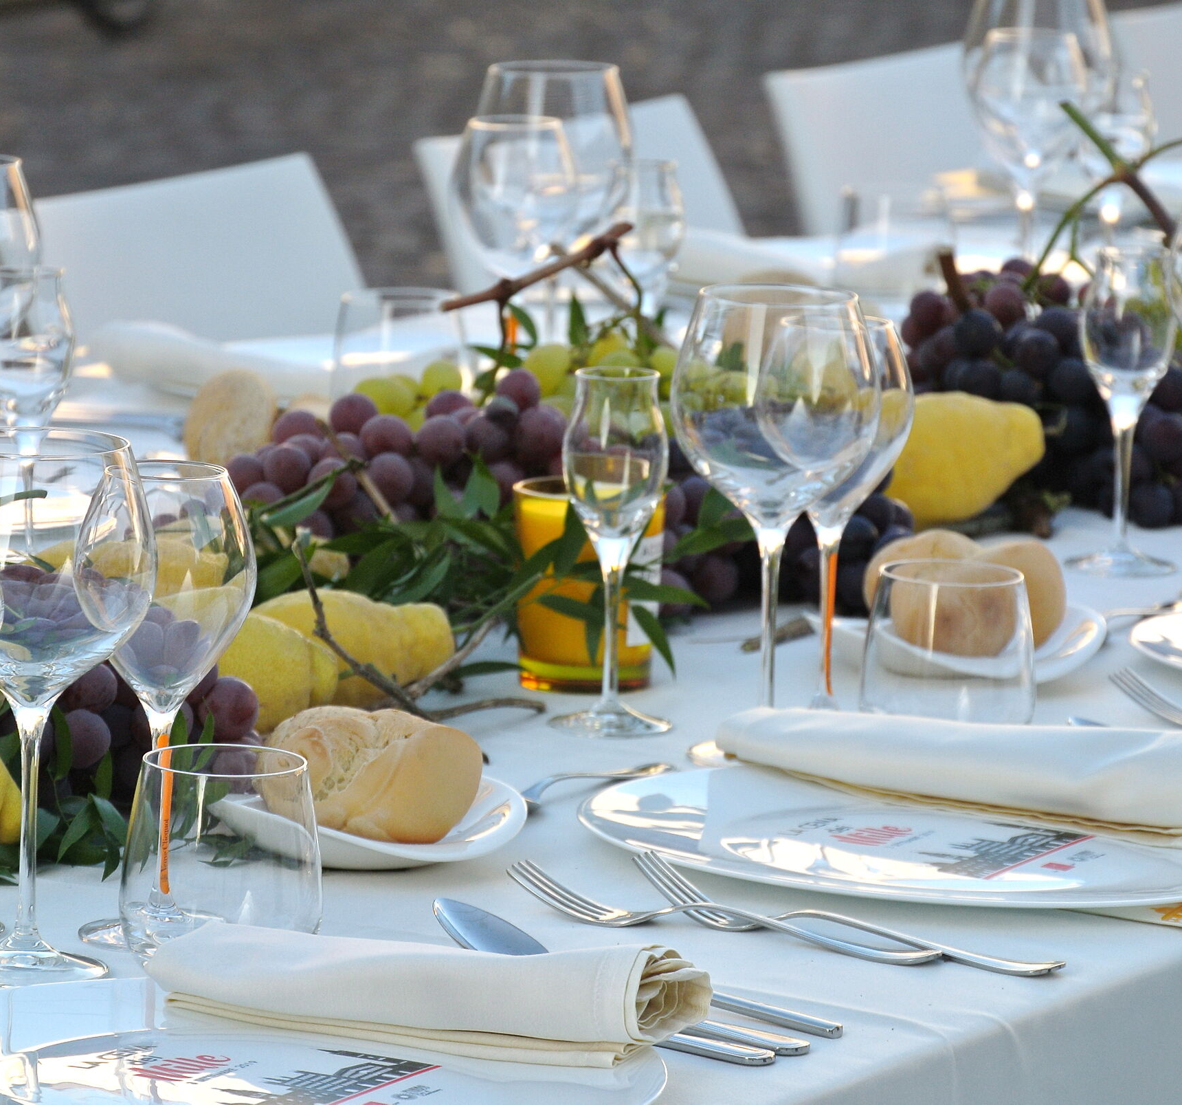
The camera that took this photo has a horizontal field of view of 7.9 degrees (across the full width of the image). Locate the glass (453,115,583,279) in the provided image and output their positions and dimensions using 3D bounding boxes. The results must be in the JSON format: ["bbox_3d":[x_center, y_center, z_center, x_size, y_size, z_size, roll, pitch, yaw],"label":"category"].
[{"bbox_3d":[-0.047,-0.148,4.854,0.077,0.196,0.077,2,10,0],"label":"glass"}]

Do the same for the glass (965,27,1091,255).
[{"bbox_3d":[0.277,-0.230,5.426,0.075,0.198,0.075,2,9,0],"label":"glass"}]

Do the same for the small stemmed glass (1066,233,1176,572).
[{"bbox_3d":[0.291,-0.078,4.619,0.061,0.173,0.061,2,10,0],"label":"small stemmed glass"}]

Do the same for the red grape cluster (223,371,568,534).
[{"bbox_3d":[-0.100,-0.050,4.383,0.185,0.108,0.130,2,10,0],"label":"red grape cluster"}]

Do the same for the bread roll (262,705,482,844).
[{"bbox_3d":[-0.096,0.098,3.744,0.096,0.058,0.082,2,10,0],"label":"bread roll"}]

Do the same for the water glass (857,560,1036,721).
[{"bbox_3d":[0.172,0.051,4.103,0.085,0.084,0.085,2,10,0],"label":"water glass"}]

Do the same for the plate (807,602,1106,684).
[{"bbox_3d":[0.182,0.043,4.265,0.150,0.035,0.157,2,10,0],"label":"plate"}]

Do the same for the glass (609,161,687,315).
[{"bbox_3d":[0.029,-0.137,4.896,0.059,0.172,0.059,2,9,0],"label":"glass"}]

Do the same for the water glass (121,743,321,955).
[{"bbox_3d":[-0.152,0.128,3.529,0.085,0.085,0.085,2,10,0],"label":"water glass"}]

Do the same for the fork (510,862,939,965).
[{"bbox_3d":[0.059,0.153,3.665,0.201,0.023,0.026,7,11,26],"label":"fork"}]

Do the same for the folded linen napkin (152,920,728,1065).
[{"bbox_3d":[-0.066,0.171,3.388,0.213,0.039,0.064,5,10,16],"label":"folded linen napkin"}]

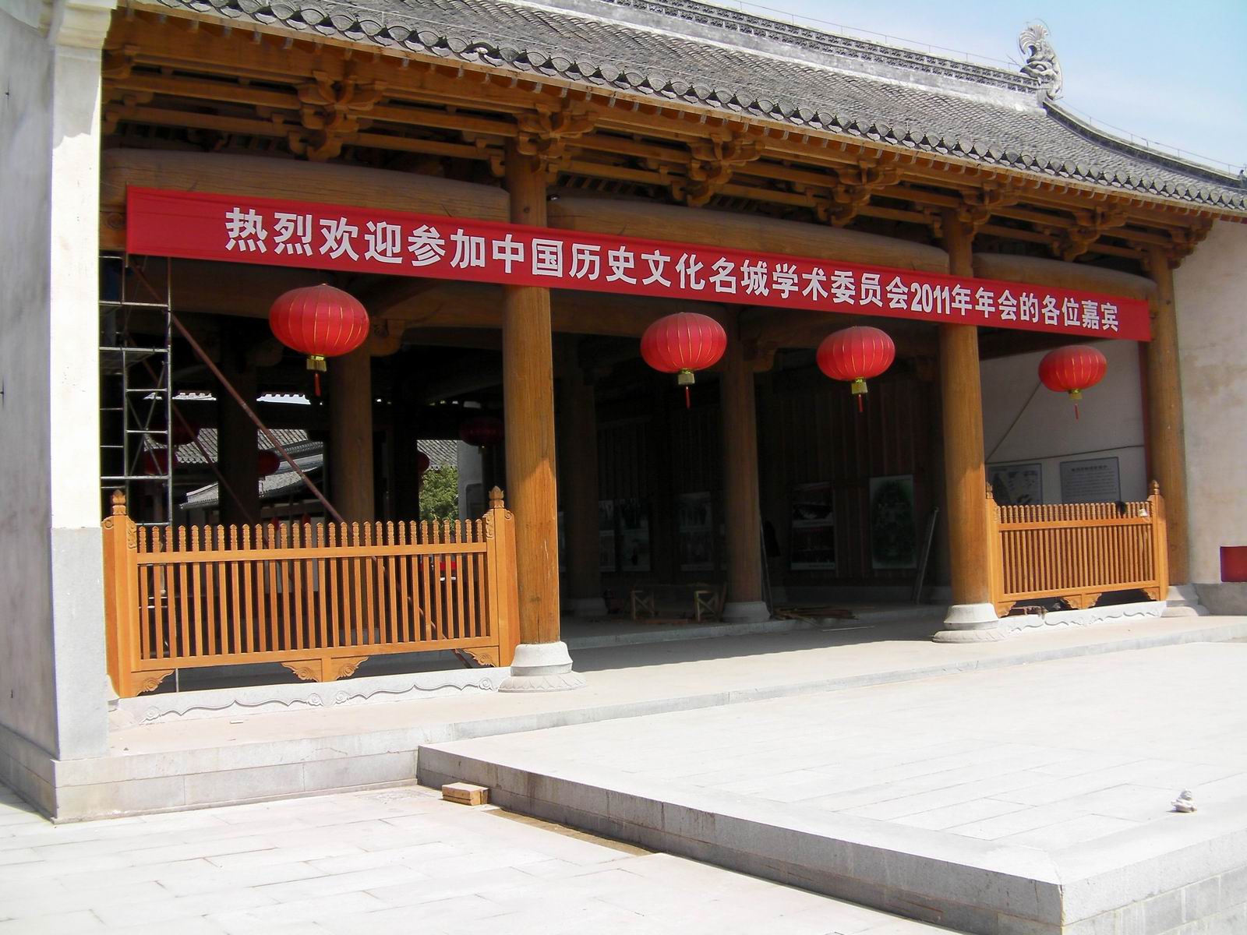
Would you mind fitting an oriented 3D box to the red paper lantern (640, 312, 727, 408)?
[{"bbox_3d":[0.590,-1.057,13.378,0.850,0.930,0.850,-2,-3,0],"label":"red paper lantern"}]

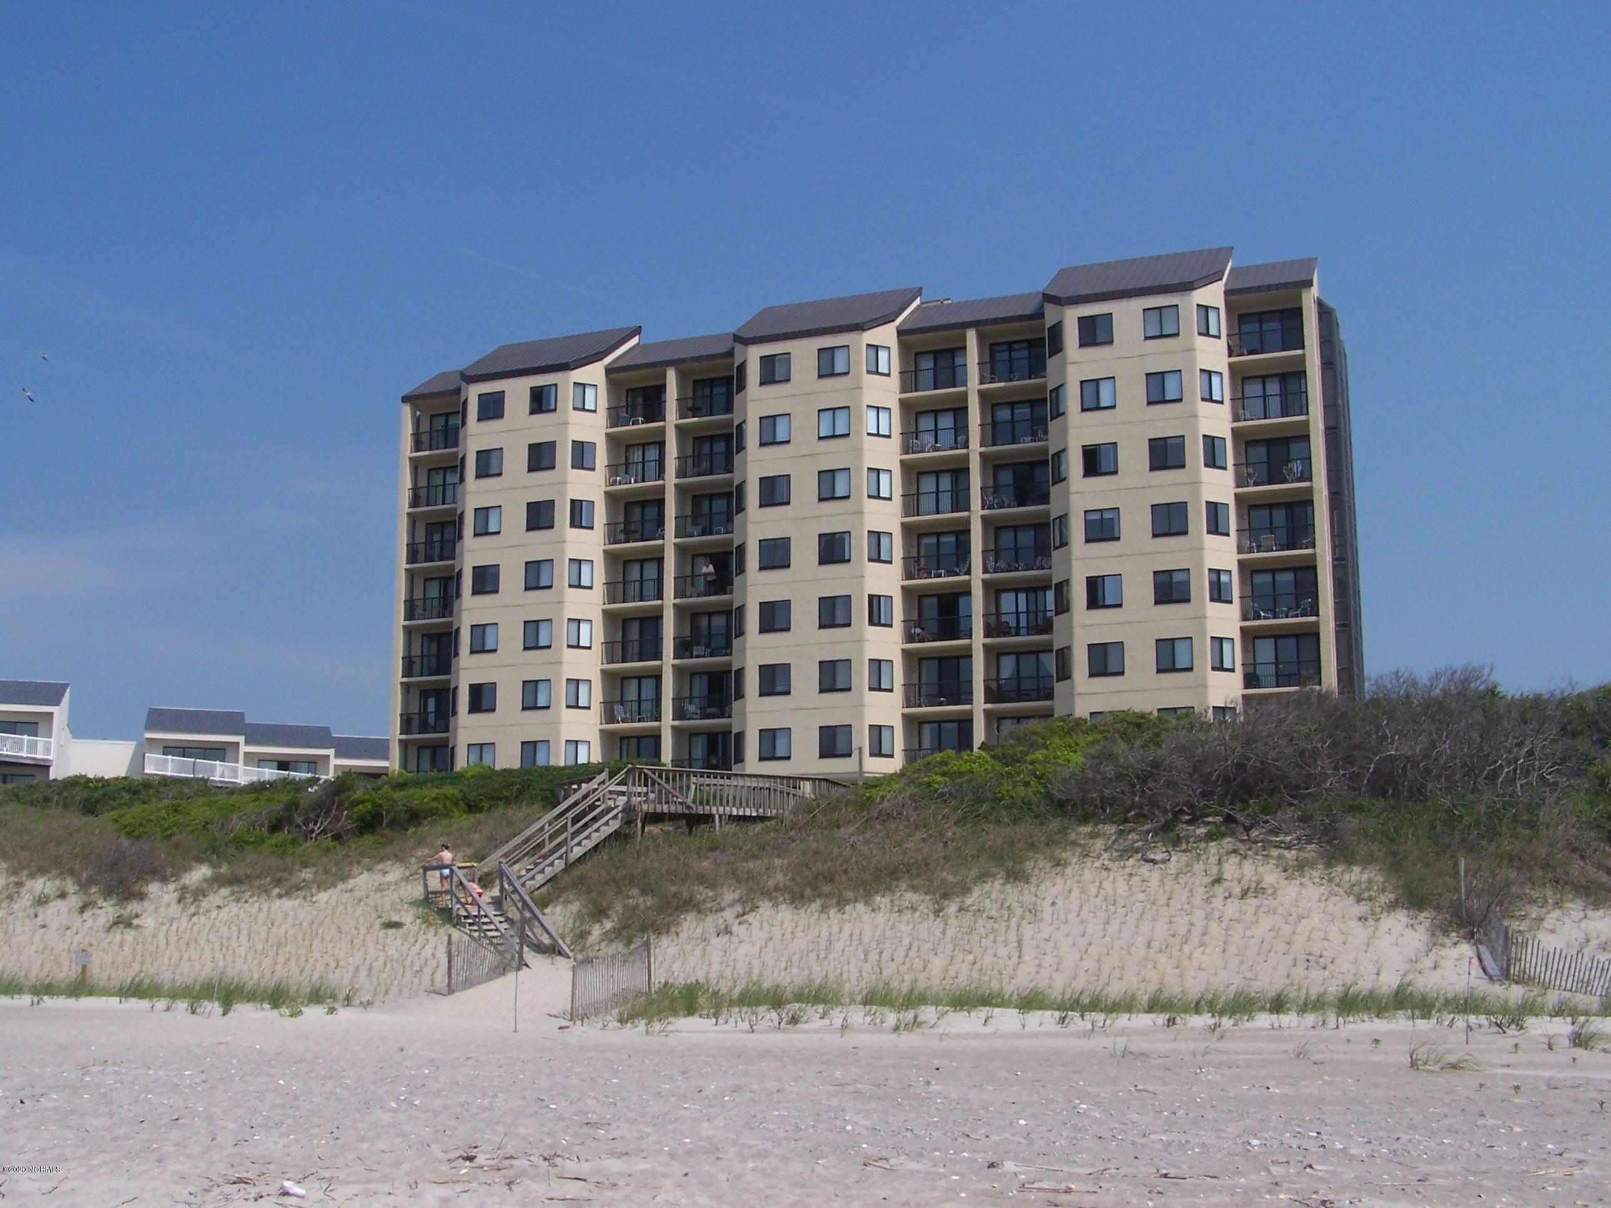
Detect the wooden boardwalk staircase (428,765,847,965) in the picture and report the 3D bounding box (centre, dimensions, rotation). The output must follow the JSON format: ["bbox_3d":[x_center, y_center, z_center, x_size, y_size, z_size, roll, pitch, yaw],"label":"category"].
[{"bbox_3d":[-3.918,7.001,47.034,13.302,5.111,8.757,8,-14,-35],"label":"wooden boardwalk staircase"}]

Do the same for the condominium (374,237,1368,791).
[{"bbox_3d":[2.719,-0.423,85.794,45.820,28.420,14.210,-4,-12,20],"label":"condominium"}]

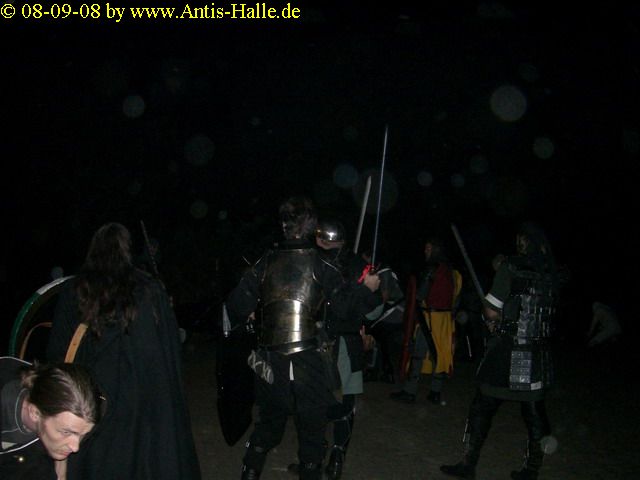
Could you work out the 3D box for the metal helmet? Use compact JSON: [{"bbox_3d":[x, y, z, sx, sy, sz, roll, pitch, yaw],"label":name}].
[{"bbox_3d":[0.062,-0.059,4.850,0.240,0.160,0.205,-2,-2,45],"label":"metal helmet"}]

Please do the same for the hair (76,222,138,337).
[{"bbox_3d":[-1.028,0.191,3.400,0.300,0.540,0.250,0,-2,-7],"label":"hair"}]

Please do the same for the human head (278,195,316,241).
[{"bbox_3d":[-0.125,-0.119,3.900,0.210,0.245,0.220,0,-2,0],"label":"human head"}]

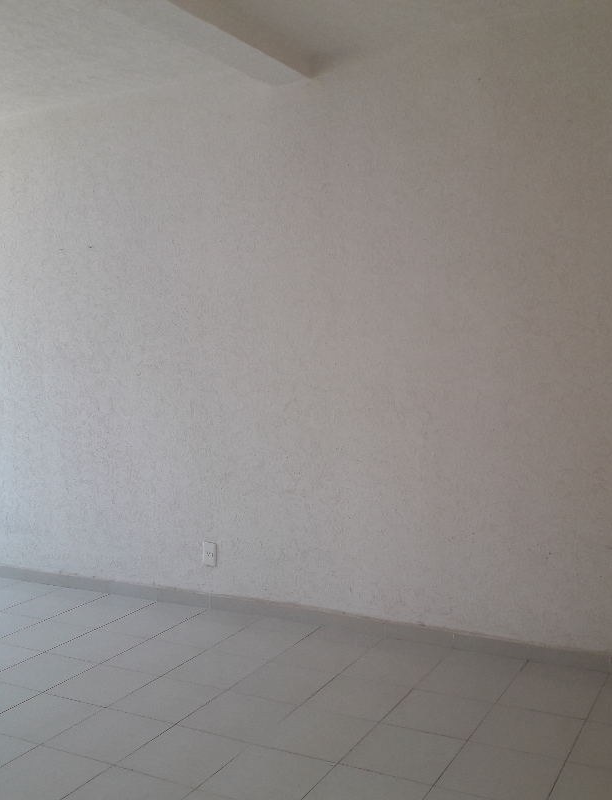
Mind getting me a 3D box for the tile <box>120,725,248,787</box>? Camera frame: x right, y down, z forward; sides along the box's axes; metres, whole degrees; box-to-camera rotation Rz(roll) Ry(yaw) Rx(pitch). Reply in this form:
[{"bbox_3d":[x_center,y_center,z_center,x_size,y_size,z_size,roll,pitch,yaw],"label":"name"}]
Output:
[{"bbox_3d":[-0.374,1.099,2.568,0.300,0.010,0.300,1,4,28],"label":"tile"}]

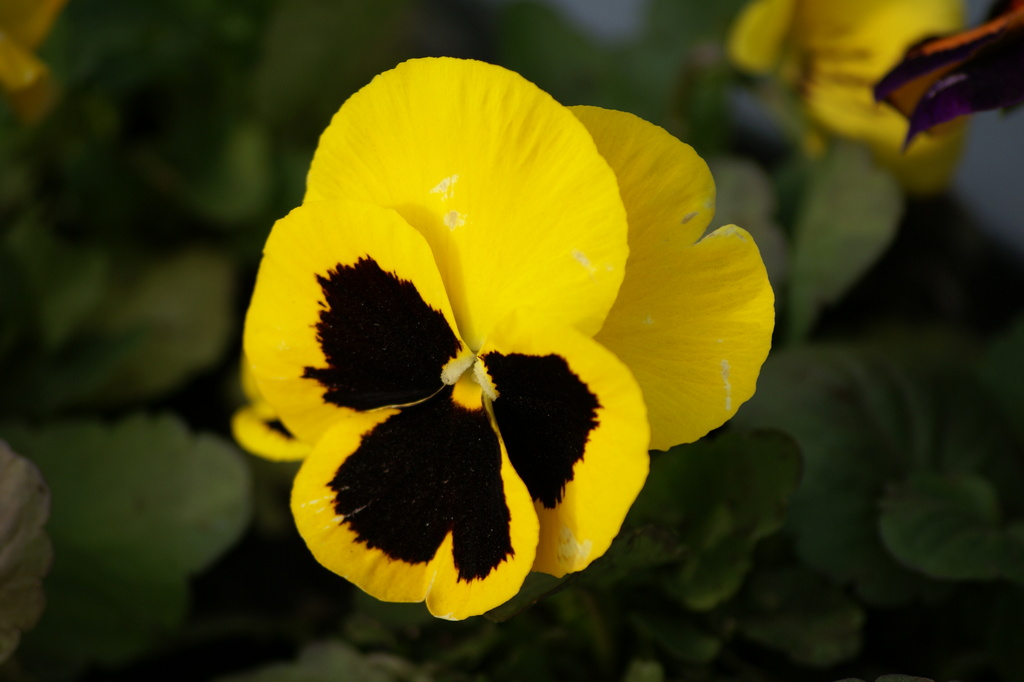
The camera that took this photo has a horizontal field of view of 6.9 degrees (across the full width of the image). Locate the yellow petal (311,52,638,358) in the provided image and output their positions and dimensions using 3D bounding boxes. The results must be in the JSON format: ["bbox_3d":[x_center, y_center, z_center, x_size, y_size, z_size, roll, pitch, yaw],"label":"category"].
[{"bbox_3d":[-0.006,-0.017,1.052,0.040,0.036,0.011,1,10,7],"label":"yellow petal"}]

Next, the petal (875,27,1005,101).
[{"bbox_3d":[0.053,-0.034,1.060,0.017,0.008,0.010,23,41,29],"label":"petal"}]

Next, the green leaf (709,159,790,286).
[{"bbox_3d":[0.031,-0.015,1.145,0.013,0.020,0.007,5,-9,7],"label":"green leaf"}]

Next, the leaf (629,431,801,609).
[{"bbox_3d":[0.026,0.023,1.120,0.022,0.024,0.011,10,-12,-3],"label":"leaf"}]

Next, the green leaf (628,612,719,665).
[{"bbox_3d":[0.021,0.038,1.080,0.012,0.004,0.007,0,35,0],"label":"green leaf"}]

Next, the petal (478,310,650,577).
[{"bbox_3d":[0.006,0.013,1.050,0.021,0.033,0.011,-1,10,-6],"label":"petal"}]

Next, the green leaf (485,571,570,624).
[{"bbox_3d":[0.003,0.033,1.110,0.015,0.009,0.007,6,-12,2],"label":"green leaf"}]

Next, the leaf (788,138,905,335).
[{"bbox_3d":[0.045,-0.013,1.145,0.013,0.027,0.008,15,-6,-3],"label":"leaf"}]

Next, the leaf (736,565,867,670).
[{"bbox_3d":[0.037,0.035,1.085,0.017,0.008,0.012,0,35,0],"label":"leaf"}]

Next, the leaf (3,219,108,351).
[{"bbox_3d":[-0.062,-0.008,1.165,0.015,0.018,0.009,12,-12,-3],"label":"leaf"}]

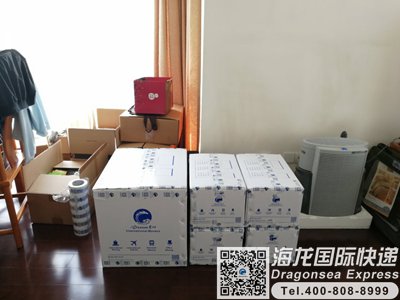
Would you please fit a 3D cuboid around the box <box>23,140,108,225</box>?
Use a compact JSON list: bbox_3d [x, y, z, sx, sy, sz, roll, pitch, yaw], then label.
[{"bbox_3d":[-0.966,0.221,2.364,0.392,0.447,0.552,1,20,3],"label":"box"}]

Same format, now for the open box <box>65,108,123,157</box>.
[{"bbox_3d":[-0.898,-0.056,3.029,0.412,0.502,0.703,0,20,1],"label":"open box"}]

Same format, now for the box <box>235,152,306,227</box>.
[{"bbox_3d":[0.401,0.233,1.924,0.300,0.245,0.500,0,20,-1],"label":"box"}]

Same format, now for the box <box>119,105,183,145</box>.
[{"bbox_3d":[-0.451,-0.240,3.078,0.555,0.253,0.371,2,21,6],"label":"box"}]

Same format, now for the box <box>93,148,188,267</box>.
[{"bbox_3d":[-0.320,0.333,1.989,0.490,0.500,0.600,-1,20,-2],"label":"box"}]

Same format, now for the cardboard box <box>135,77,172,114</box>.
[{"bbox_3d":[-0.449,-0.537,3.068,0.298,0.311,0.278,3,21,8],"label":"cardboard box"}]

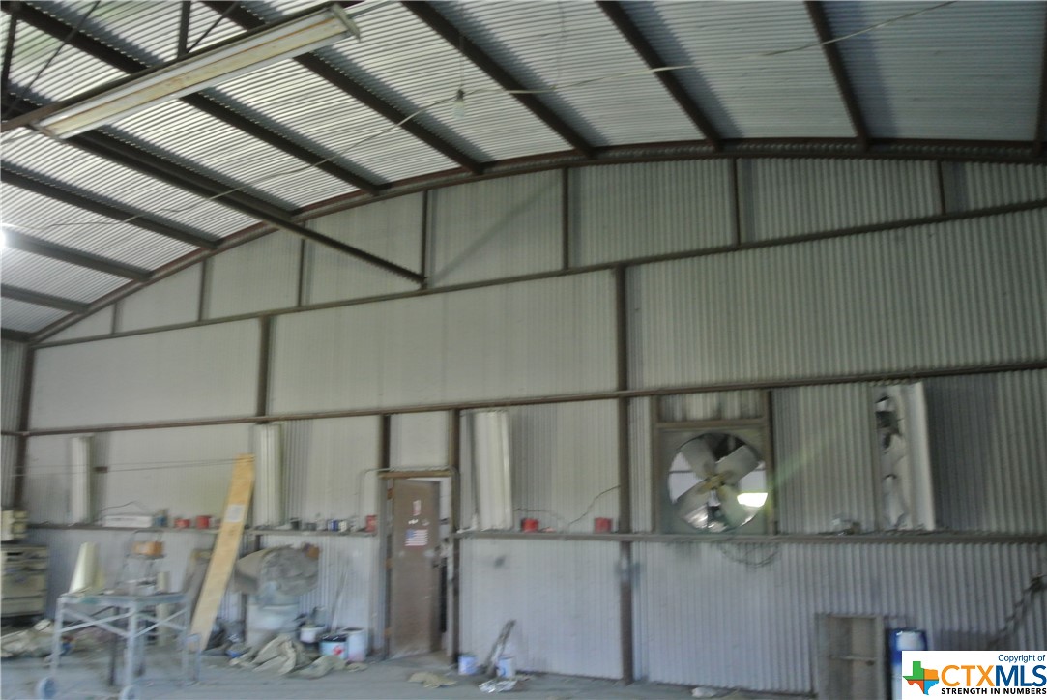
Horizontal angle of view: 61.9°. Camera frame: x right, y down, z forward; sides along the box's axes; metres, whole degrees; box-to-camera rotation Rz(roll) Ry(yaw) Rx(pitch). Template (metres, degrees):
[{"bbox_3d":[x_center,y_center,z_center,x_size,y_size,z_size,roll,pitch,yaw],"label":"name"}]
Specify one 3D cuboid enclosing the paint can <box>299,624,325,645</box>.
[{"bbox_3d":[-2.436,3.264,10.045,0.280,0.220,0.280,0,-10,0],"label":"paint can"}]

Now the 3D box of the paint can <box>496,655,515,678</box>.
[{"bbox_3d":[-0.185,3.188,8.791,0.175,0.195,0.175,0,-10,0],"label":"paint can"}]

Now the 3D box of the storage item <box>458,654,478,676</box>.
[{"bbox_3d":[-0.571,3.202,8.886,0.180,0.195,0.180,0,-10,0],"label":"storage item"}]

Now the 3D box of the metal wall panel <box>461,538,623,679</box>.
[{"bbox_3d":[0.131,2.641,9.024,1.873,1.331,0.050,-6,-11,28],"label":"metal wall panel"}]

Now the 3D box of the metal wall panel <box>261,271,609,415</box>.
[{"bbox_3d":[-1.165,0.000,10.204,4.859,1.269,0.050,-6,-11,28],"label":"metal wall panel"}]

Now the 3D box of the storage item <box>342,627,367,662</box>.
[{"bbox_3d":[-1.879,3.289,9.756,0.290,0.360,0.290,0,-10,0],"label":"storage item"}]

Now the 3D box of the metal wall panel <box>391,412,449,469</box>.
[{"bbox_3d":[-1.208,1.048,10.044,0.819,0.634,0.050,-6,-11,28],"label":"metal wall panel"}]

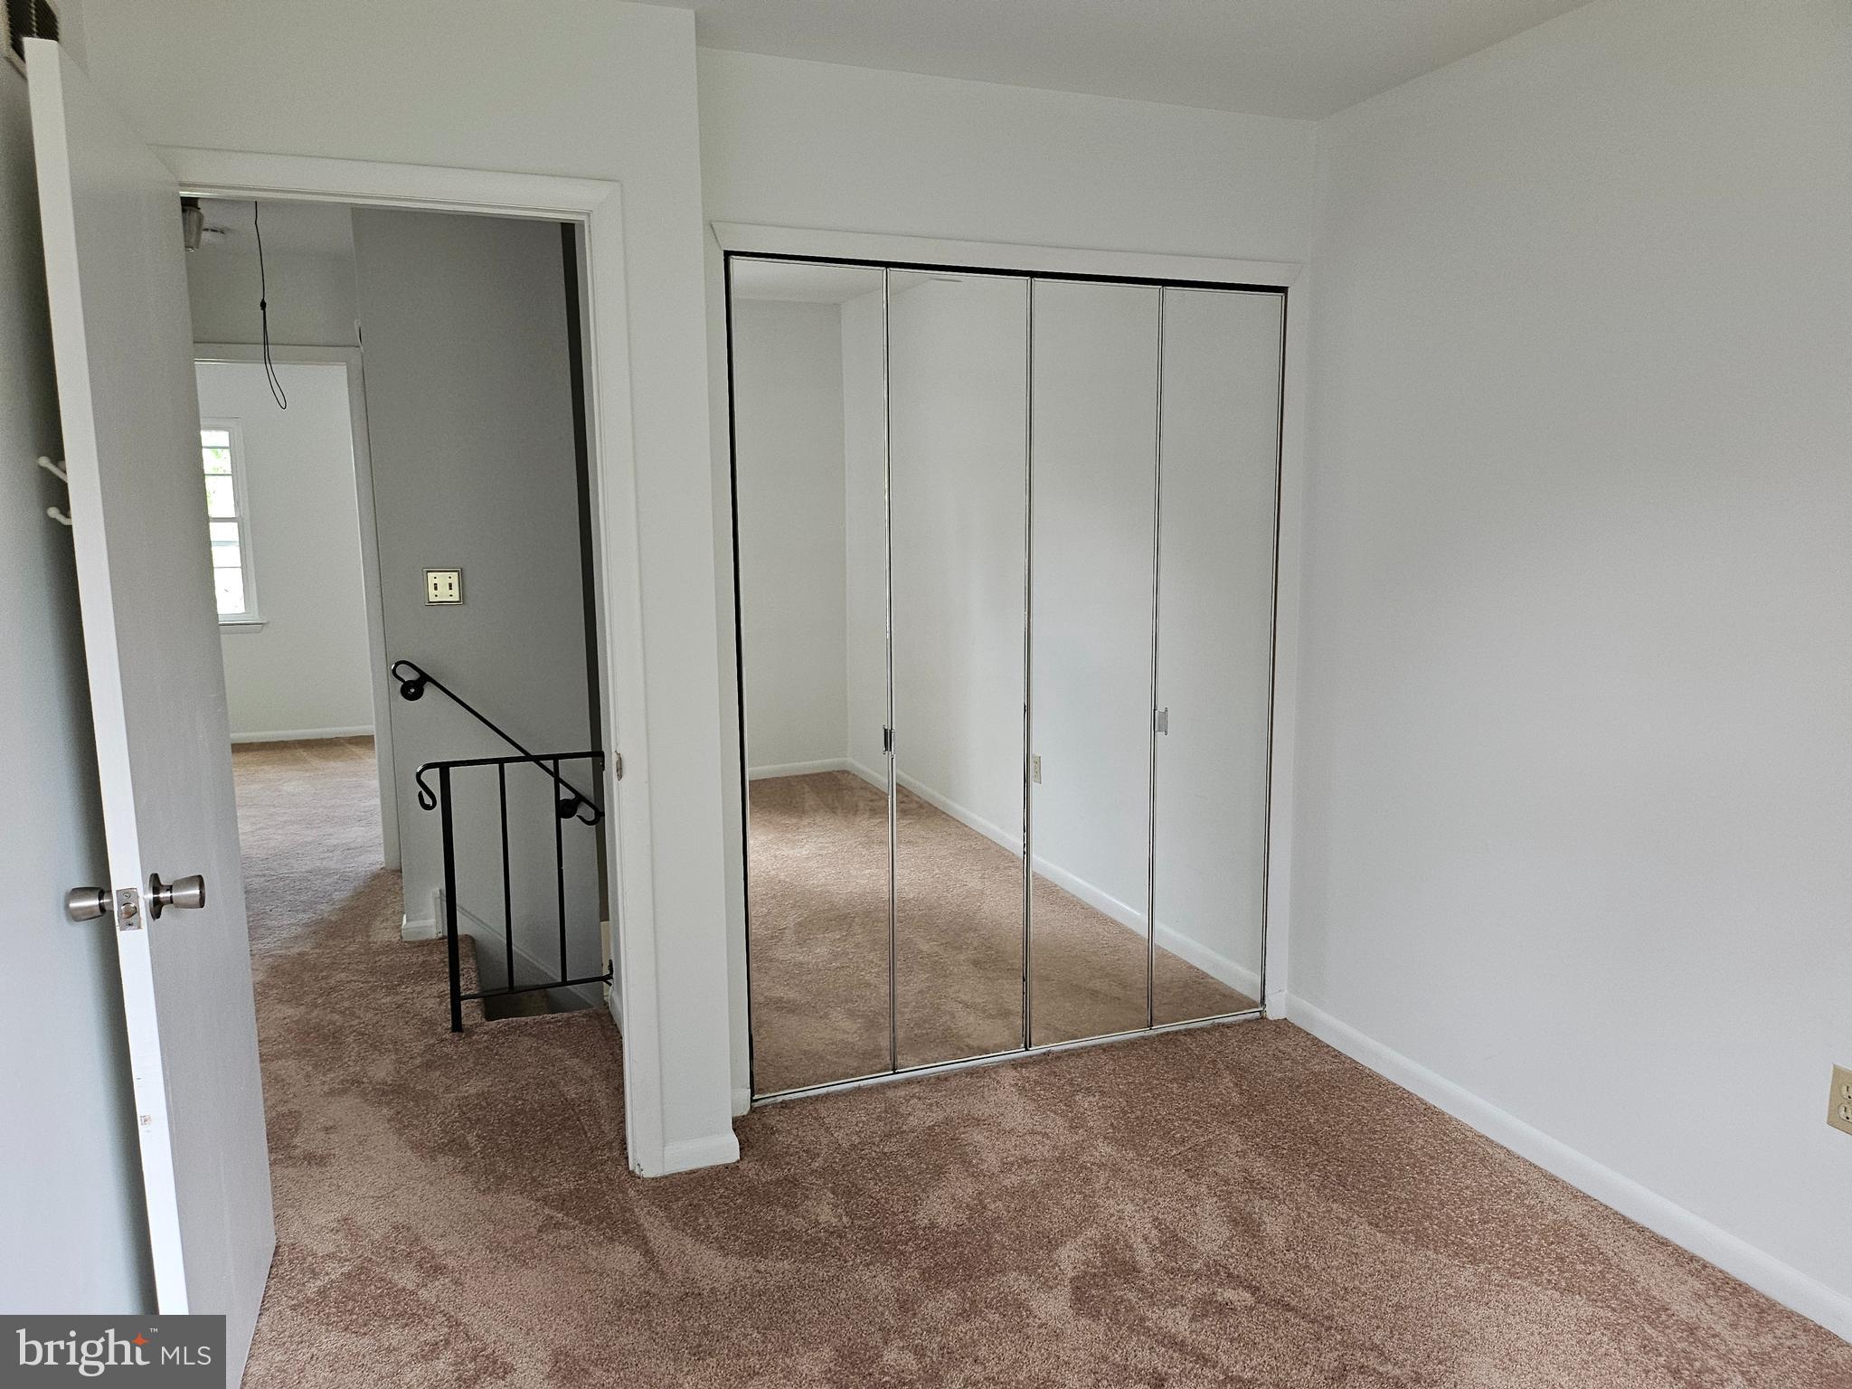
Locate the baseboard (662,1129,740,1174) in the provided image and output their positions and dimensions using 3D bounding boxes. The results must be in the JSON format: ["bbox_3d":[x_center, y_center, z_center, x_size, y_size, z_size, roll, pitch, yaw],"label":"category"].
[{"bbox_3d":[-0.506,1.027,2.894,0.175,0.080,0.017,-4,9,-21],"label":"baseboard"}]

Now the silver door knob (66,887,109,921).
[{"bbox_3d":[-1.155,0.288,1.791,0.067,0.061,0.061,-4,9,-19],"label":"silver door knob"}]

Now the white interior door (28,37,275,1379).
[{"bbox_3d":[-1.210,0.144,2.081,0.035,2.030,0.748,-4,9,-19],"label":"white interior door"}]

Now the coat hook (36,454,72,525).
[{"bbox_3d":[-1.194,-0.284,1.799,0.073,0.097,0.028,-4,9,-19],"label":"coat hook"}]

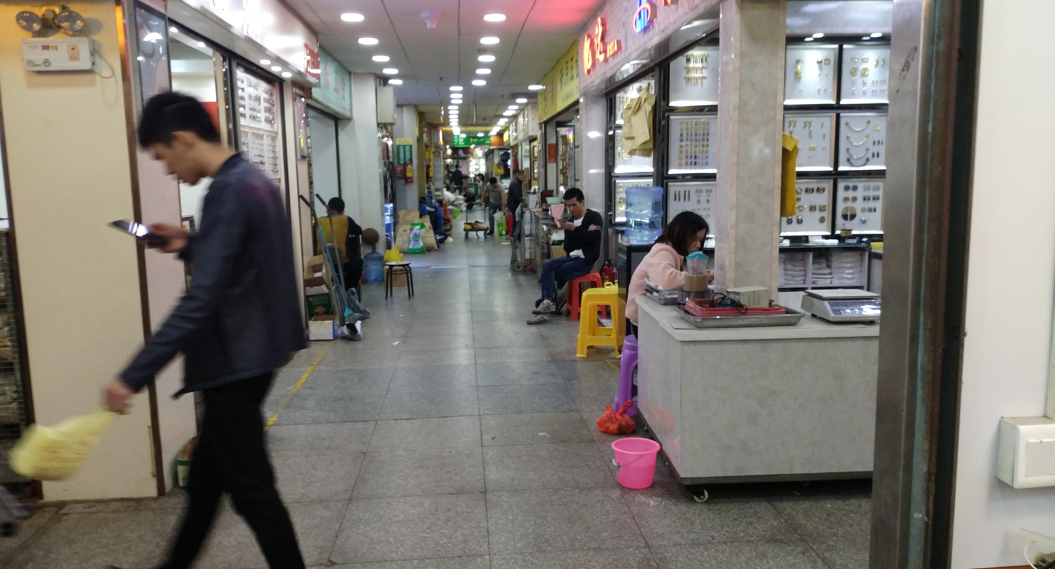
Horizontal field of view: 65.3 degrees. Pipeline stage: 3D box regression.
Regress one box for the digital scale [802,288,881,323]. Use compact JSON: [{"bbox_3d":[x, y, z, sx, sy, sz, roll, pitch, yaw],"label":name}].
[{"bbox_3d":[1.385,0.093,3.552,0.290,0.110,0.320,-1,7,-2],"label":"digital scale"}]

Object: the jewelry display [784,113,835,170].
[{"bbox_3d":[2.142,-1.099,6.340,0.415,0.430,0.070,-2,7,-4],"label":"jewelry display"}]

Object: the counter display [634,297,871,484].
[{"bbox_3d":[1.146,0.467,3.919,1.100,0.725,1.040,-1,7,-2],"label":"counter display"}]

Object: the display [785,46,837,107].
[{"bbox_3d":[2.143,-1.590,6.277,0.415,0.445,0.070,-2,7,-4],"label":"display"}]

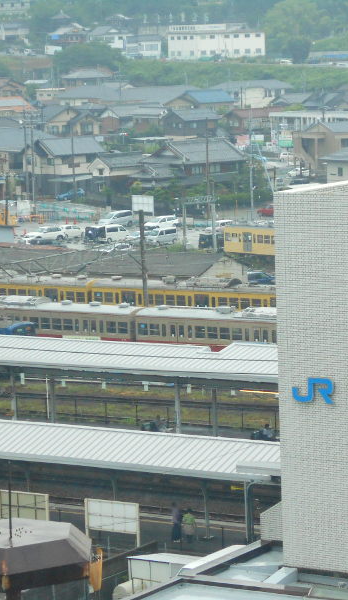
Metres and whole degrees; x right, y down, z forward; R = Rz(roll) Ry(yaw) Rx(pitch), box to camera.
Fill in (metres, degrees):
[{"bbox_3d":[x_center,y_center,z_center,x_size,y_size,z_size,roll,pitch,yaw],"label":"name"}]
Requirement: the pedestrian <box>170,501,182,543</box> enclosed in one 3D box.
[{"bbox_3d":[0.077,9.200,93.607,0.480,1.620,0.350,3,8,34],"label":"pedestrian"}]

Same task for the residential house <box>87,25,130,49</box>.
[{"bbox_3d":[-19.811,-79.394,685.000,10.000,7.500,9.500,-6,8,-32],"label":"residential house"}]

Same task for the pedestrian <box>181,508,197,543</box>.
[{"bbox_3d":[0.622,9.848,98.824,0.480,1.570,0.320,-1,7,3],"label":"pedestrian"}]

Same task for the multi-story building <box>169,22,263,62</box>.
[{"bbox_3d":[11.747,-71.450,626.000,26.500,10.000,12.000,-1,7,3],"label":"multi-story building"}]

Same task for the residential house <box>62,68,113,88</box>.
[{"bbox_3d":[-22.534,-56.661,590.000,13.300,7.200,9.800,-1,7,8],"label":"residential house"}]

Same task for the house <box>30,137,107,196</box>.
[{"bbox_3d":[-14.950,-18.500,316.800,8.800,8.200,7.200,-7,8,-35],"label":"house"}]

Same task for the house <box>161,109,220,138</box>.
[{"bbox_3d":[3.480,-32.070,426.000,9.200,7.700,7.200,-7,9,-38],"label":"house"}]

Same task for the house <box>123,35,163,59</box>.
[{"bbox_3d":[-8.619,-71.353,640.000,9.900,7.000,8.200,-3,7,-8],"label":"house"}]

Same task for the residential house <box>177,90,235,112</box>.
[{"bbox_3d":[6.095,-42.732,512.497,11.000,8.600,10.000,-7,8,-37],"label":"residential house"}]

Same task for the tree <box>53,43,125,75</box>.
[{"bbox_3d":[-23.972,-67.291,635.000,19.000,10.000,14.000,-2,7,0],"label":"tree"}]

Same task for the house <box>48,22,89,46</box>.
[{"bbox_3d":[-32.608,-81.968,700.000,10.500,7.200,9.000,-5,7,-25],"label":"house"}]

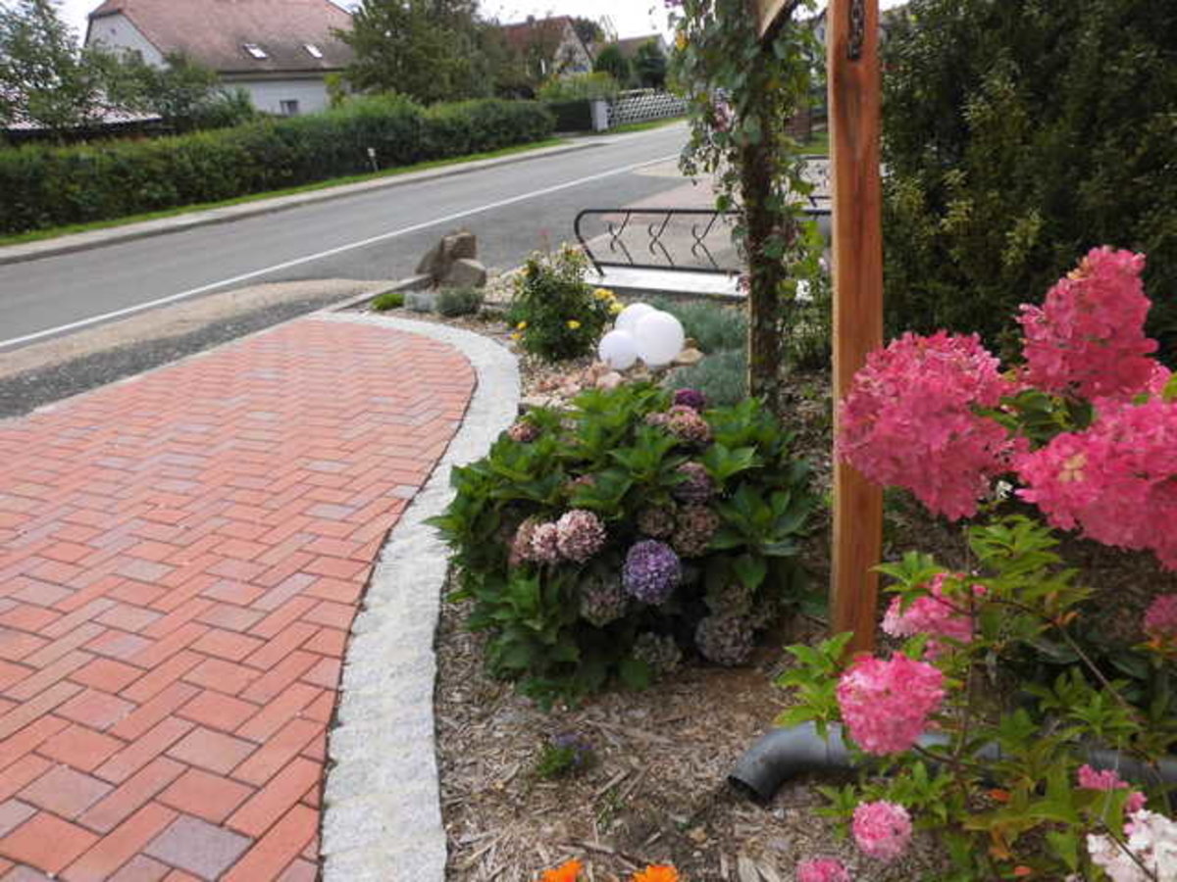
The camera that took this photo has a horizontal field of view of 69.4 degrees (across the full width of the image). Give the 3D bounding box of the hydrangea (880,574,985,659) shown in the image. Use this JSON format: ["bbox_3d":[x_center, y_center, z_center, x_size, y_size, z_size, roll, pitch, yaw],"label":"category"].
[{"bbox_3d":[0.586,0.297,1.450,0.165,0.140,0.150,3,23,23],"label":"hydrangea"}]

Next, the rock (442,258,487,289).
[{"bbox_3d":[-0.966,-1.298,6.591,0.342,0.236,0.291,-6,22,0],"label":"rock"}]

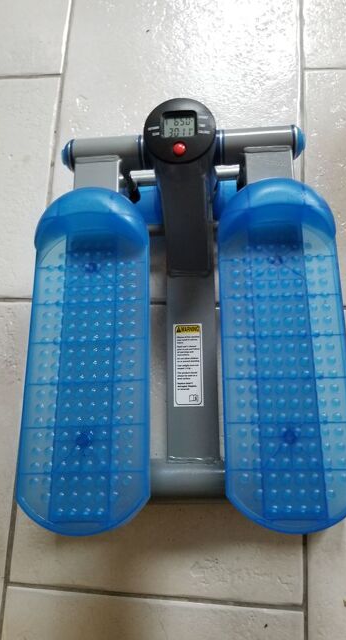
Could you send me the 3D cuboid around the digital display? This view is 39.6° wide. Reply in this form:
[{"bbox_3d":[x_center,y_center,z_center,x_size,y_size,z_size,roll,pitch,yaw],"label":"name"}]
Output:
[{"bbox_3d":[0.006,-0.188,0.465,0.033,0.005,0.026,-2,91,5],"label":"digital display"}]

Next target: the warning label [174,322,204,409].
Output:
[{"bbox_3d":[0.019,0.056,0.592,0.035,0.002,0.102,-2,77,5],"label":"warning label"}]

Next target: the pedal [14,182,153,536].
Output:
[{"bbox_3d":[-0.084,0.027,0.459,0.119,0.056,0.327,-2,75,5],"label":"pedal"}]

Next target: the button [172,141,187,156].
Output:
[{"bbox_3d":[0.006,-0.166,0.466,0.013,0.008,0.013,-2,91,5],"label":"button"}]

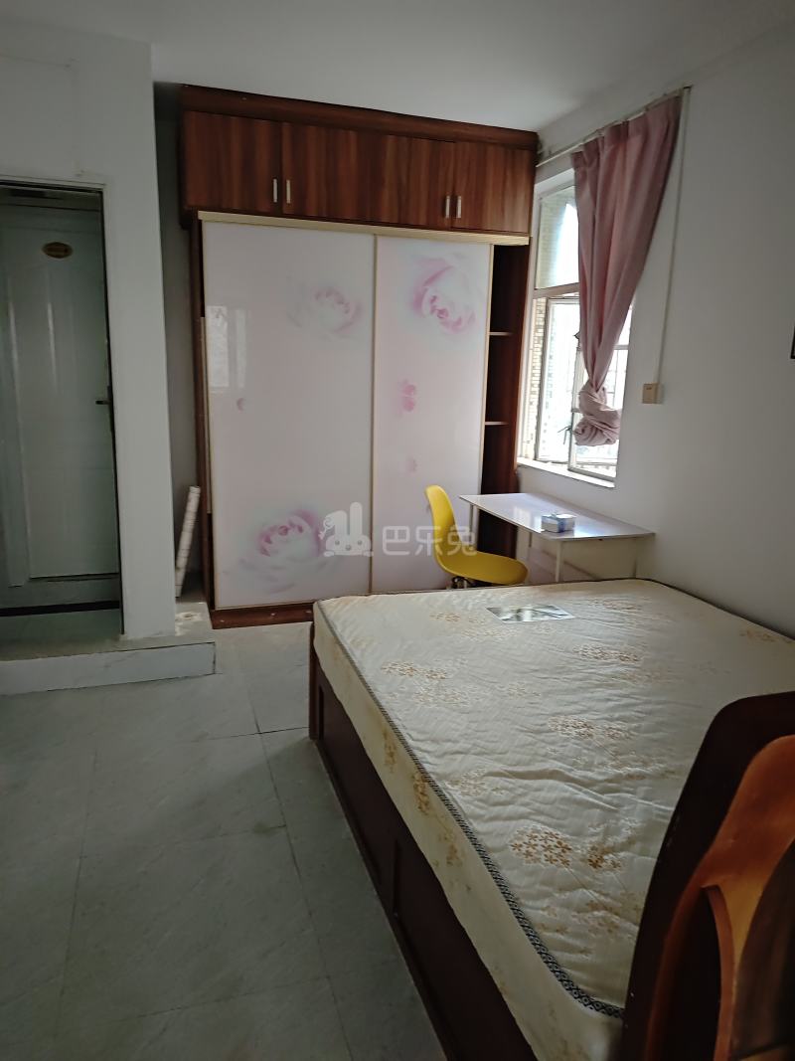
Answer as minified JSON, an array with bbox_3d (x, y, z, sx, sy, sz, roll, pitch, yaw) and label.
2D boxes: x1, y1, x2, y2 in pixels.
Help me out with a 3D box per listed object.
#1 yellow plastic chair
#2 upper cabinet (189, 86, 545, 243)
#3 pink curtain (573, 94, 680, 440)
[{"bbox_3d":[0.355,0.242,3.415,0.520,0.880,0.480,4,12,13],"label":"yellow plastic chair"},{"bbox_3d":[-0.203,-1.914,3.856,1.870,0.532,0.550,-3,13,-17],"label":"upper cabinet"},{"bbox_3d":[0.954,-1.117,3.316,0.160,1.445,0.800,-3,13,-18],"label":"pink curtain"}]

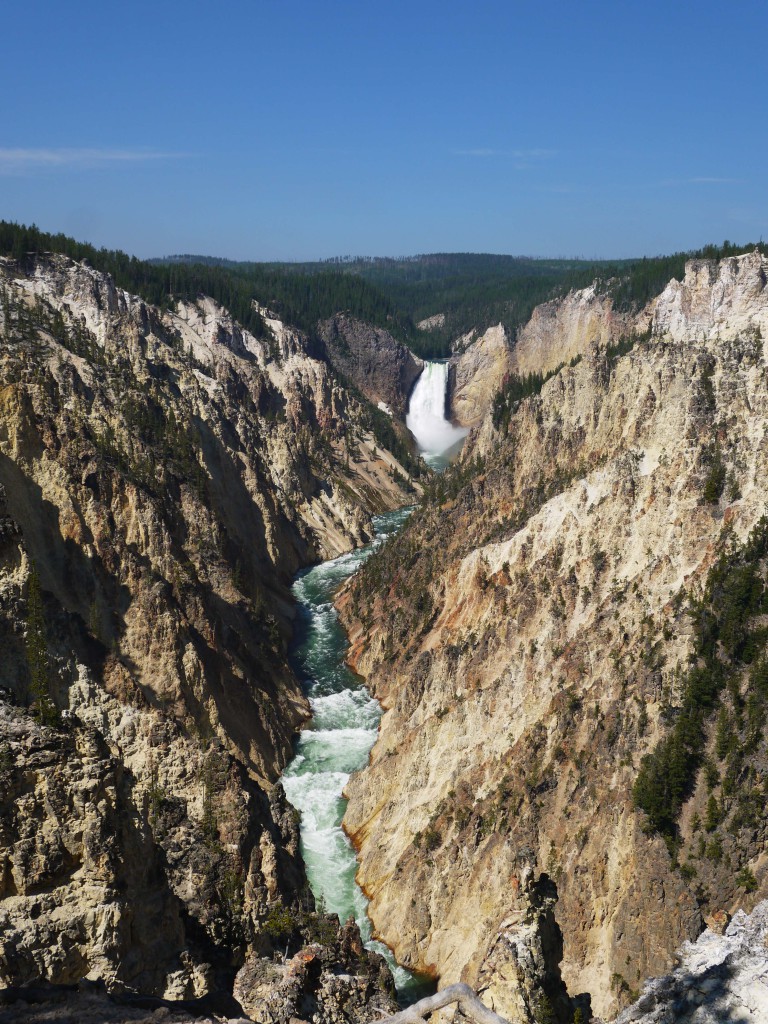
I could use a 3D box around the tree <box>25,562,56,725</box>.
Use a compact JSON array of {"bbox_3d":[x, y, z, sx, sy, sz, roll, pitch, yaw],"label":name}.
[{"bbox_3d":[-31.120,11.840,106.390,2.300,15.090,2.300,0,12,0],"label":"tree"}]

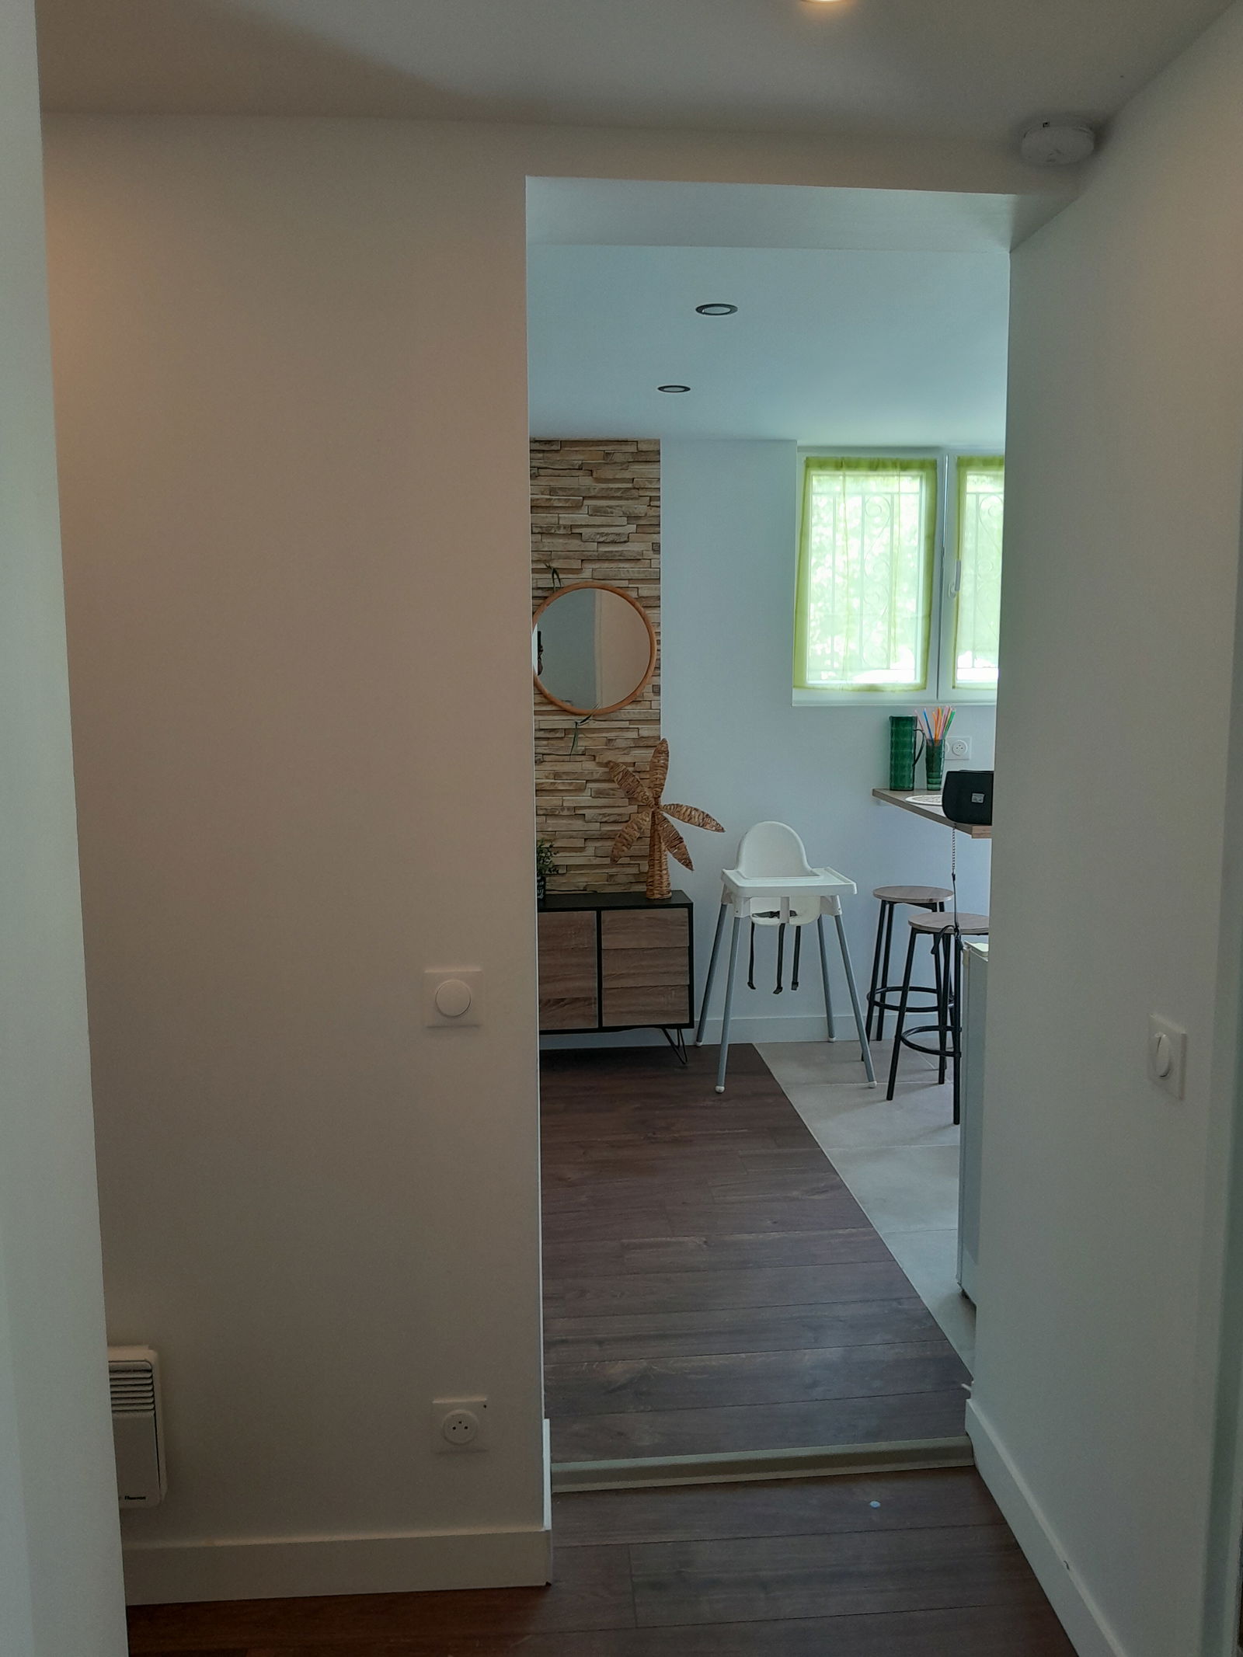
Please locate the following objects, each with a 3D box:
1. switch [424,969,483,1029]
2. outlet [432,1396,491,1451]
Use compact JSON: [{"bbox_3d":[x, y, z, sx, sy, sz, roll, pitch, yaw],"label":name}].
[{"bbox_3d":[-0.250,0.254,1.854,0.083,0.083,0.012,-1,7,-5],"label":"switch"},{"bbox_3d":[-0.249,0.927,1.935,0.083,0.083,0.013,-1,7,-5],"label":"outlet"}]

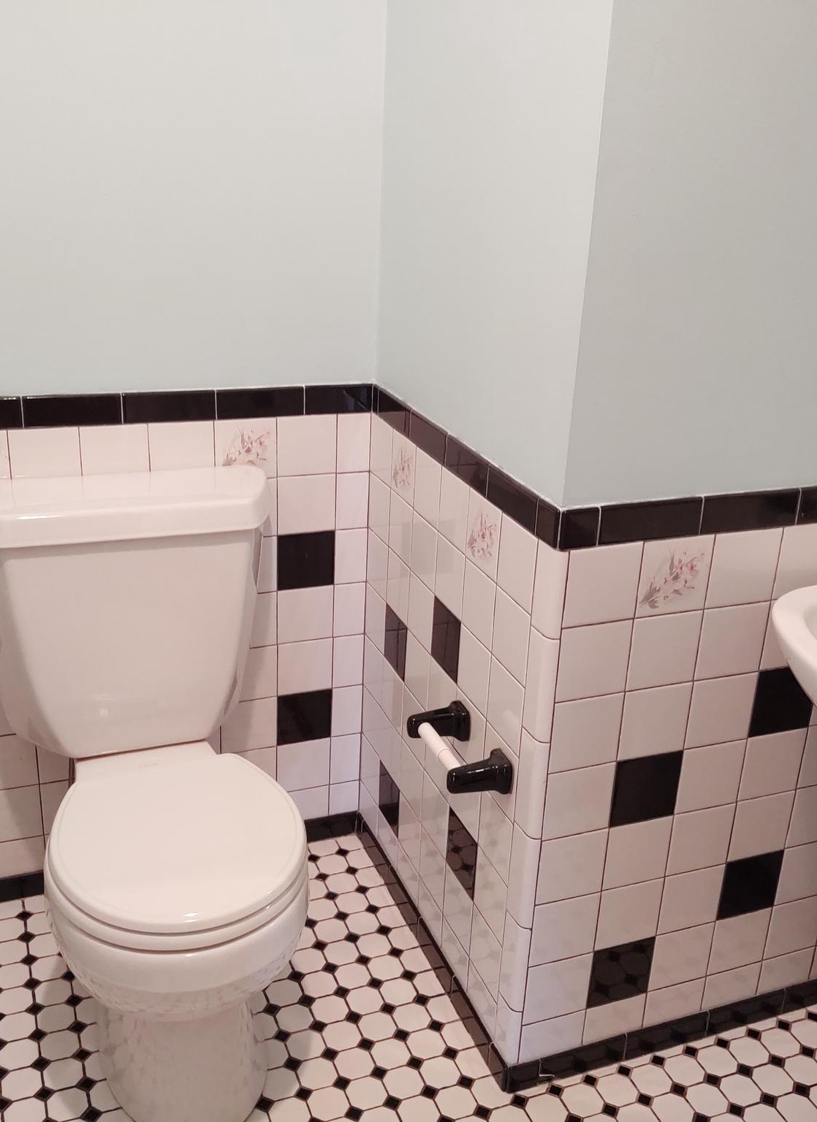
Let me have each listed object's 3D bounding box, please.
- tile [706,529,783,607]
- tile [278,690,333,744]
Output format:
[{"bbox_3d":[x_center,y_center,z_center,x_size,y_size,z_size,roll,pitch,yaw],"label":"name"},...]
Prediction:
[{"bbox_3d":[0.454,0.008,1.584,0.108,0.108,0.010,-6,24,-21],"label":"tile"},{"bbox_3d":[-0.201,0.302,2.248,0.108,0.108,0.009,-6,23,-20],"label":"tile"}]

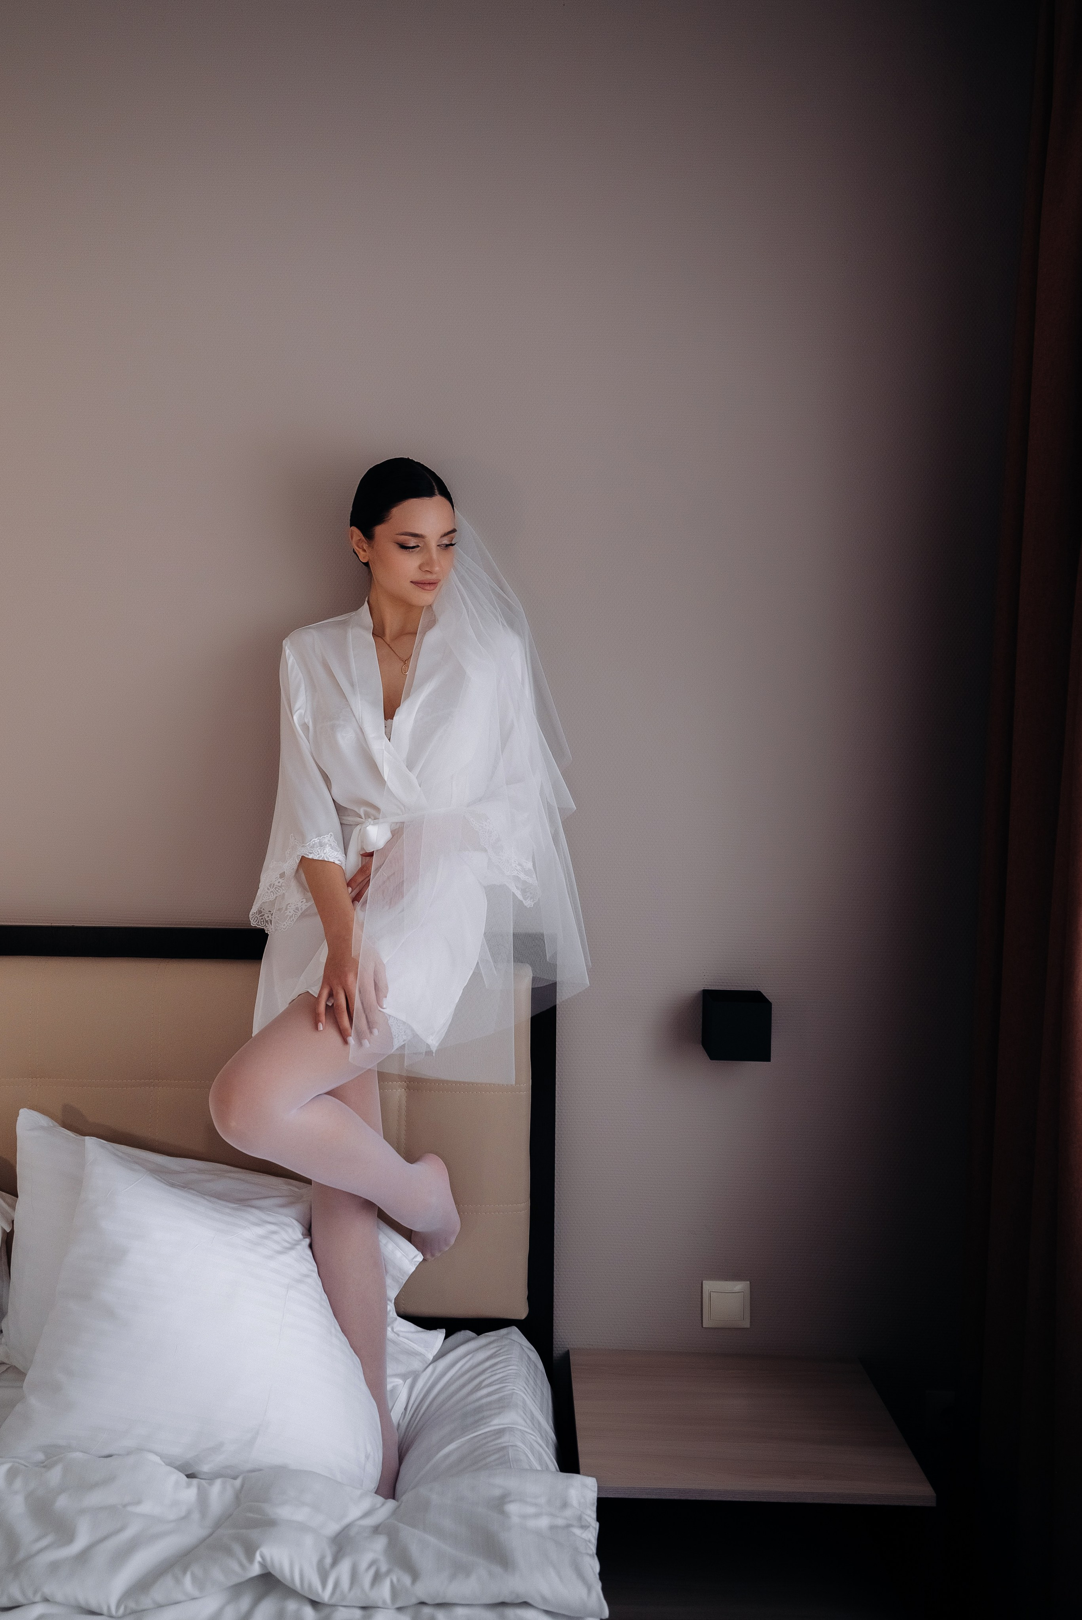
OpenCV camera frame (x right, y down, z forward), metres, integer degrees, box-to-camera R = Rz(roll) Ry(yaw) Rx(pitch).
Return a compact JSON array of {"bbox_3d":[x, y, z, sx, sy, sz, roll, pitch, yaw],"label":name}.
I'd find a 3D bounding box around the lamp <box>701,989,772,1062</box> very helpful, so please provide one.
[{"bbox_3d":[0.339,0.373,1.871,0.100,0.100,0.100,1,2,0],"label":"lamp"}]

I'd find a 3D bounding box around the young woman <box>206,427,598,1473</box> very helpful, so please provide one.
[{"bbox_3d":[-0.195,0.250,1.640,0.520,1.640,0.460,1,2,1],"label":"young woman"}]

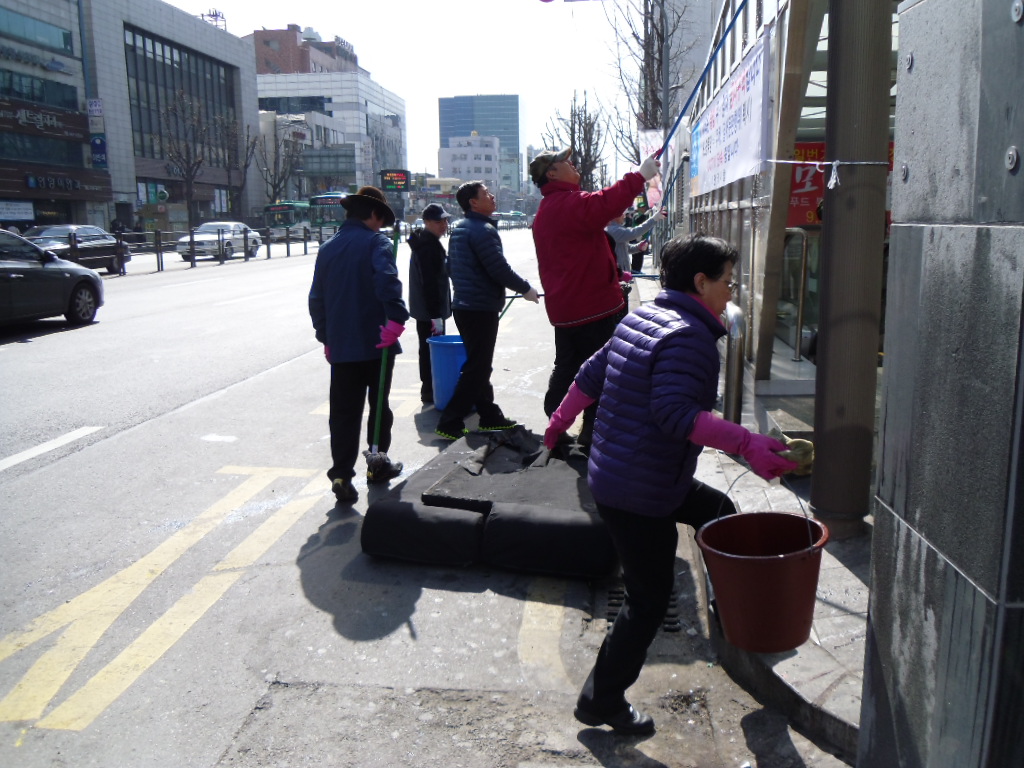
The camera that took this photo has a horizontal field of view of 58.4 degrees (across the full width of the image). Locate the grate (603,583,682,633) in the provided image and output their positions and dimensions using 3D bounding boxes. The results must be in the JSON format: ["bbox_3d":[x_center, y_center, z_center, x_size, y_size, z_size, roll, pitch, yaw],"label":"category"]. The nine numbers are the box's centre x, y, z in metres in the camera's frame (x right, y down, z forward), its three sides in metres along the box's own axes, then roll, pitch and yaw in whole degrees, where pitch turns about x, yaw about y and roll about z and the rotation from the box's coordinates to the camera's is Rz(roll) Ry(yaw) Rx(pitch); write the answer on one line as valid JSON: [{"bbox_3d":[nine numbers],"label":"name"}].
[{"bbox_3d":[0.526,0.921,3.728,0.320,0.040,0.490,0,10,6],"label":"grate"}]

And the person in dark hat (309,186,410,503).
[{"bbox_3d":[-0.865,-0.242,5.200,0.540,1.720,0.440,3,11,22],"label":"person in dark hat"}]

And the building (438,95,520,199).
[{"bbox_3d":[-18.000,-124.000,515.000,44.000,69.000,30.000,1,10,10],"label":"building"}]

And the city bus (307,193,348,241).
[{"bbox_3d":[-10.152,-10.740,59.445,2.500,3.200,10.900,0,10,7],"label":"city bus"}]

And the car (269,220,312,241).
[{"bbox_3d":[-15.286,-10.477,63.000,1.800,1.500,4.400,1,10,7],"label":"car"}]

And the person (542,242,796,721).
[{"bbox_3d":[0.450,0.302,2.819,0.800,1.500,0.570,-5,11,-22],"label":"person"}]

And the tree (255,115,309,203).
[{"bbox_3d":[-20.060,-17.990,80.900,4.700,10.500,4.700,-1,10,0],"label":"tree"}]

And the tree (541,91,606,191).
[{"bbox_3d":[4.700,-15.800,66.900,4.800,10.600,4.800,-1,10,0],"label":"tree"}]

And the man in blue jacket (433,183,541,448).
[{"bbox_3d":[-0.190,-0.500,6.330,0.730,1.730,0.540,-2,10,-7],"label":"man in blue jacket"}]

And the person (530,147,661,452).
[{"bbox_3d":[0.480,-0.500,5.650,0.800,1.830,0.600,-6,11,-26],"label":"person"}]

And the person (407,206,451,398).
[{"bbox_3d":[-0.710,-0.659,7.670,0.380,1.660,0.500,-2,10,-7],"label":"person"}]

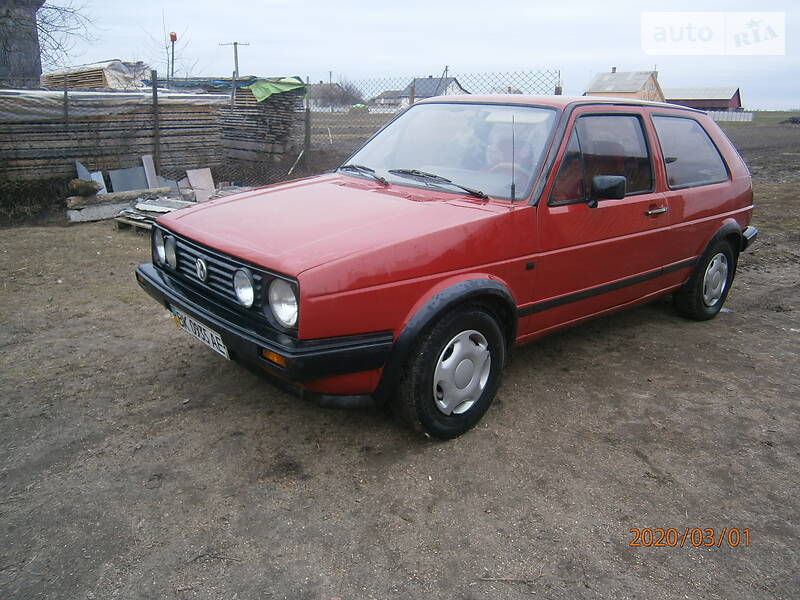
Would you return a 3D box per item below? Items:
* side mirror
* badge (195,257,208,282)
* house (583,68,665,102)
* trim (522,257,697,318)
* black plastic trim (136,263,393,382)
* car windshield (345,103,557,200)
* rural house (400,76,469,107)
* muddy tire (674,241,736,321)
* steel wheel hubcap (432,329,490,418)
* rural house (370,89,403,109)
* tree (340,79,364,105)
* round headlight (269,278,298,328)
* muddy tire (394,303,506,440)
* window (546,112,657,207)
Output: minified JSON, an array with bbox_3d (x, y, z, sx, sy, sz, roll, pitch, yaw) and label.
[{"bbox_3d":[0.899,-0.475,2.630,0.085,0.125,0.170,-13,22,-40],"label":"side mirror"},{"bbox_3d":[-0.791,-0.118,2.395,0.018,0.100,0.100,-13,22,-40],"label":"badge"},{"bbox_3d":[29.185,-26.466,78.675,7.284,6.437,7.750,-15,24,-42],"label":"house"},{"bbox_3d":[1.153,-0.094,3.105,1.730,0.050,0.025,-12,22,-39],"label":"trim"},{"bbox_3d":[-0.715,0.016,2.512,0.410,0.155,1.610,-13,22,-40],"label":"black plastic trim"},{"bbox_3d":[0.248,-0.833,3.133,1.380,0.100,0.610,20,66,45],"label":"car windshield"},{"bbox_3d":[5.704,-33.775,100.394,7.450,6.217,9.697,-13,22,-37],"label":"rural house"},{"bbox_3d":[2.096,-0.152,4.118,0.576,0.576,0.180,-13,23,-39],"label":"muddy tire"},{"bbox_3d":[0.263,0.307,2.517,0.375,0.375,0.050,-15,24,-42],"label":"steel wheel hubcap"},{"bbox_3d":[-2.912,-46.830,140.000,8.500,4.500,6.500,0,17,-1],"label":"rural house"},{"bbox_3d":[-8.537,-37.384,108.000,4.400,4.800,4.200,-1,17,-4],"label":"tree"},{"bbox_3d":[-0.388,0.009,2.092,0.080,0.180,0.180,-13,23,-39],"label":"round headlight"},{"bbox_3d":[0.188,0.275,2.459,0.575,0.575,0.178,-13,22,-40],"label":"muddy tire"},{"bbox_3d":[0.978,-0.701,2.921,0.970,0.425,0.040,-13,4,-39],"label":"window"}]

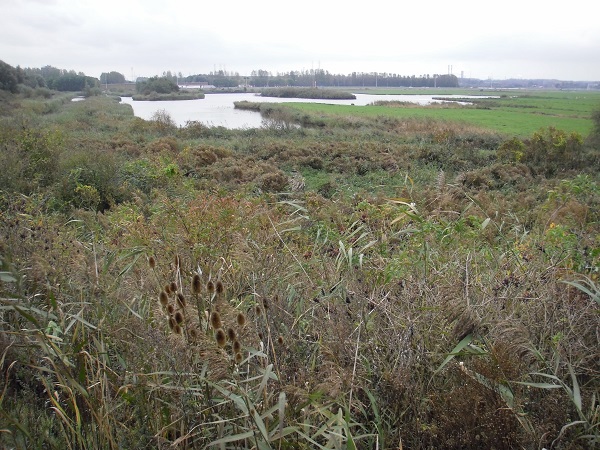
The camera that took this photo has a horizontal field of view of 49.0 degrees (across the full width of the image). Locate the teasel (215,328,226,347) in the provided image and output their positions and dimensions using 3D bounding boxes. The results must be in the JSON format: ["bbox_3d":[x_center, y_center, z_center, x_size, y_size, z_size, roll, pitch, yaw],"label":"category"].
[{"bbox_3d":[-0.310,0.446,2.600,0.038,0.074,0.038,-9,12,-8],"label":"teasel"}]

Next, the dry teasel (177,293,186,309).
[{"bbox_3d":[-0.471,0.301,2.620,0.030,0.067,0.030,-22,12,-12],"label":"dry teasel"}]

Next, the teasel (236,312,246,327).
[{"bbox_3d":[-0.233,0.376,2.620,0.032,0.053,0.032,-2,12,-5],"label":"teasel"}]

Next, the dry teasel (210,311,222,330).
[{"bbox_3d":[-0.329,0.377,2.600,0.037,0.073,0.037,-11,12,-9],"label":"dry teasel"}]

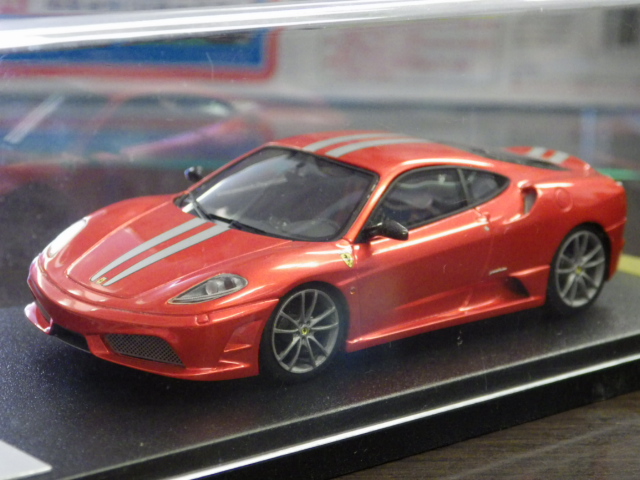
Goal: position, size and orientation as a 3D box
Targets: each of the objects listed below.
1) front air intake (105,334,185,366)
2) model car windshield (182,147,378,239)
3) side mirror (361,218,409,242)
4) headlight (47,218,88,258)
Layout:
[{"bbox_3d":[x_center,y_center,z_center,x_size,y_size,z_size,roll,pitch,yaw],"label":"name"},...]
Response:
[{"bbox_3d":[-0.024,0.015,0.260,0.012,0.004,0.002,12,16,32],"label":"front air intake"},{"bbox_3d":[-0.007,-0.008,0.285,0.021,0.009,0.035,-10,19,-43],"label":"model car windshield"},{"bbox_3d":[0.010,-0.001,0.272,0.004,0.003,0.007,-10,19,-43],"label":"side mirror"},{"bbox_3d":[-0.038,0.000,0.281,0.010,0.004,0.006,-10,19,-43],"label":"headlight"}]

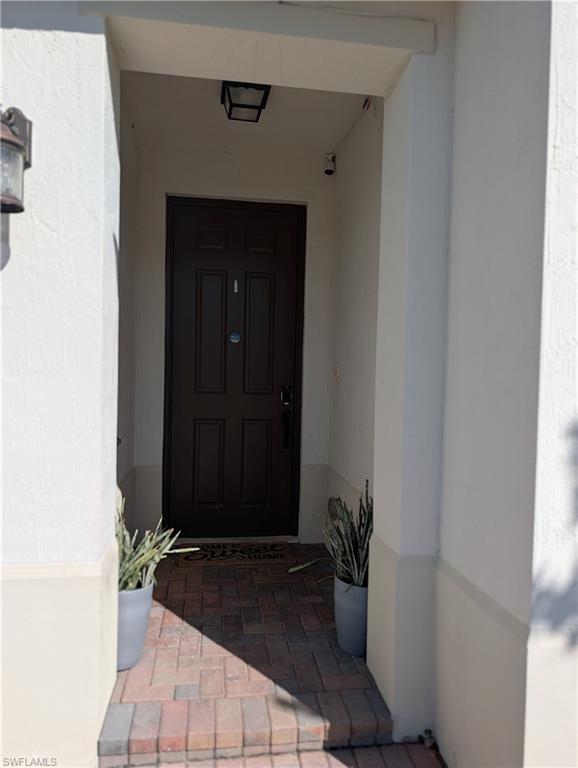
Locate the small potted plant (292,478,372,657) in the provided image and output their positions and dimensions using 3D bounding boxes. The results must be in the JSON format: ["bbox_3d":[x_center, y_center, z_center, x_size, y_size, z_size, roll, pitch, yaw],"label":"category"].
[{"bbox_3d":[0.271,0.849,2.538,0.450,0.810,0.400,1,1,-8],"label":"small potted plant"}]

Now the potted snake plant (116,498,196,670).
[{"bbox_3d":[-0.664,0.868,2.397,0.460,0.740,0.420,1,1,-8],"label":"potted snake plant"}]

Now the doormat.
[{"bbox_3d":[-0.364,1.198,3.767,0.785,0.015,0.410,1,1,-8],"label":"doormat"}]

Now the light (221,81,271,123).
[{"bbox_3d":[-0.254,-1.633,3.084,0.265,0.150,0.265,1,1,-8],"label":"light"}]

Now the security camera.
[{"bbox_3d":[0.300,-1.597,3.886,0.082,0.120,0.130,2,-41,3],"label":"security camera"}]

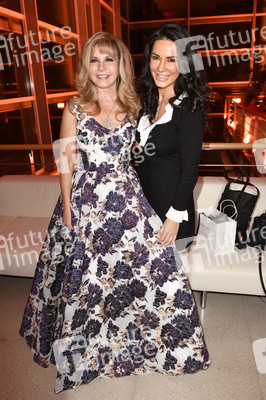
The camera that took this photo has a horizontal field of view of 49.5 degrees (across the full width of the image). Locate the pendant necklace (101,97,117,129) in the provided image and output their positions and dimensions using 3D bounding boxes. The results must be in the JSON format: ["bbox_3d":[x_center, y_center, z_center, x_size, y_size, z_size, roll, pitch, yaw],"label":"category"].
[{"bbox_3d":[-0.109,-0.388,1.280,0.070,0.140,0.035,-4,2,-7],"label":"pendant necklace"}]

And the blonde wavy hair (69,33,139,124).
[{"bbox_3d":[-0.116,-0.545,1.300,0.300,0.355,0.250,-3,17,0],"label":"blonde wavy hair"}]

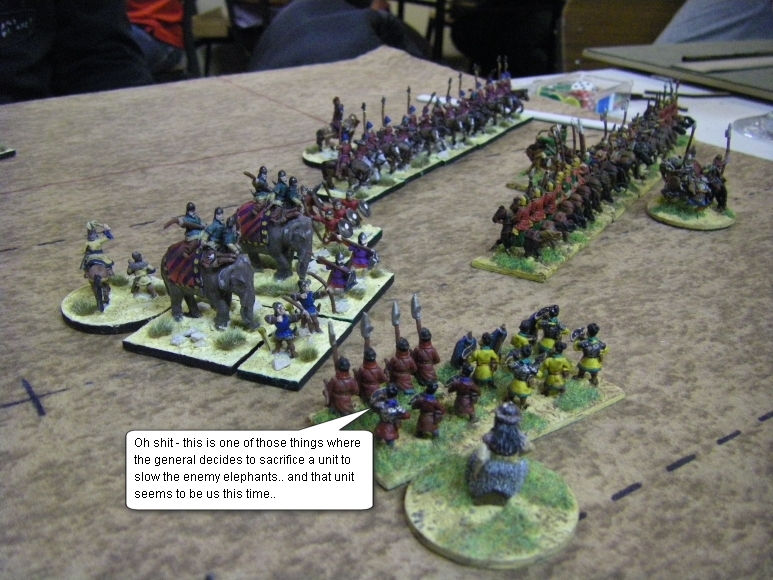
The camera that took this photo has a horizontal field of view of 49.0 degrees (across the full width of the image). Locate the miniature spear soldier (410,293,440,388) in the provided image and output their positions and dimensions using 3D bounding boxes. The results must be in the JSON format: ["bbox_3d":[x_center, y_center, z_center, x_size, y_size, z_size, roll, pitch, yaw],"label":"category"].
[{"bbox_3d":[0.010,0.015,0.234,0.008,0.026,0.008,-11,27,-23],"label":"miniature spear soldier"}]

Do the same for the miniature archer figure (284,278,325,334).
[{"bbox_3d":[-0.026,0.004,0.275,0.012,0.018,0.008,-20,32,-38],"label":"miniature archer figure"}]

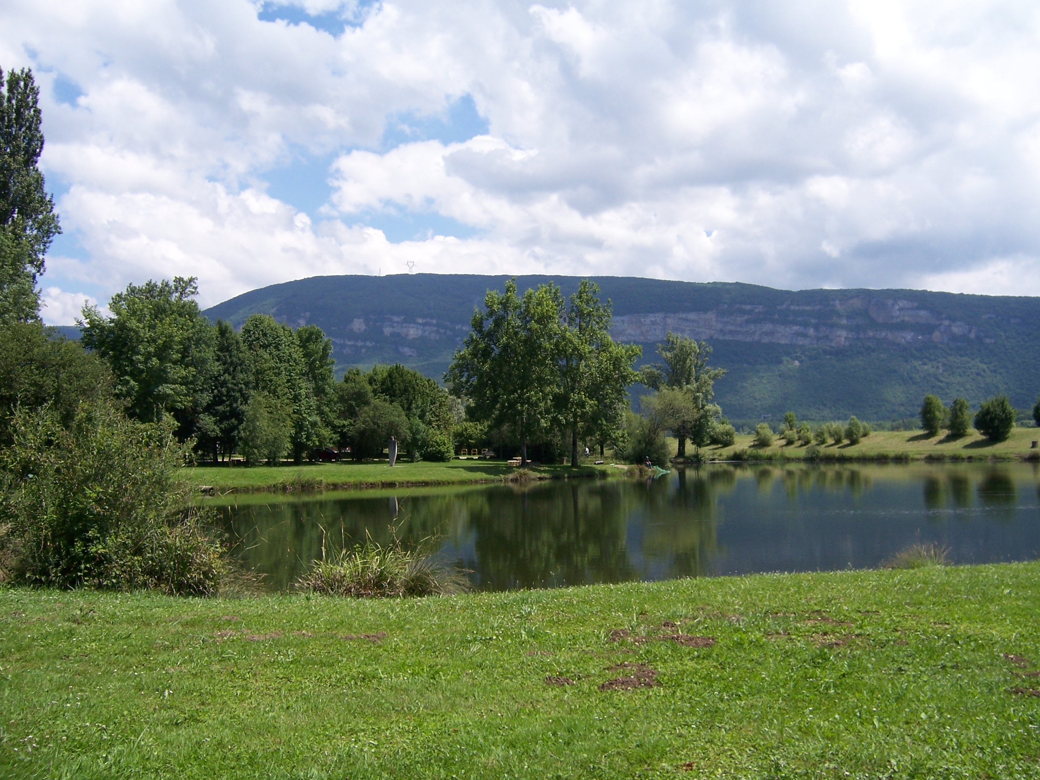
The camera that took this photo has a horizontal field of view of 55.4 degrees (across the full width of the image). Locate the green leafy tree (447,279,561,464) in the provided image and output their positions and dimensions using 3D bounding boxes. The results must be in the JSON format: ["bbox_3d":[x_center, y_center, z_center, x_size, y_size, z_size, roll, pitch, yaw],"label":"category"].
[{"bbox_3d":[-1.440,-1.710,90.450,10.330,17.090,9.810,0,-3,0],"label":"green leafy tree"}]

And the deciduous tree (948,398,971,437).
[{"bbox_3d":[89.030,5.600,201.210,4.380,8.080,4.380,0,-3,0],"label":"deciduous tree"}]

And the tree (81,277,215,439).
[{"bbox_3d":[-35.660,-1.920,95.470,12.330,17.960,11.720,0,-3,0],"label":"tree"}]

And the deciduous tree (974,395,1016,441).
[{"bbox_3d":[93.890,5.700,196.250,7.850,9.330,7.850,0,-3,0],"label":"deciduous tree"}]

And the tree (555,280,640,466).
[{"bbox_3d":[7.280,-1.650,93.460,7.930,17.580,7.930,0,-3,0],"label":"tree"}]

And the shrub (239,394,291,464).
[{"bbox_3d":[-23.120,3.500,90.180,4.580,6.650,4.350,0,-3,0],"label":"shrub"}]

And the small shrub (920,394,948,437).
[{"bbox_3d":[84.510,5.200,203.230,5.270,8.740,5.270,0,-3,0],"label":"small shrub"}]

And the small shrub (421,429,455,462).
[{"bbox_3d":[-8.860,6.030,107.090,3.770,3.370,3.580,0,-3,0],"label":"small shrub"}]

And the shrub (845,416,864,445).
[{"bbox_3d":[65.760,7.990,195.150,3.340,5.590,3.340,0,-3,0],"label":"shrub"}]

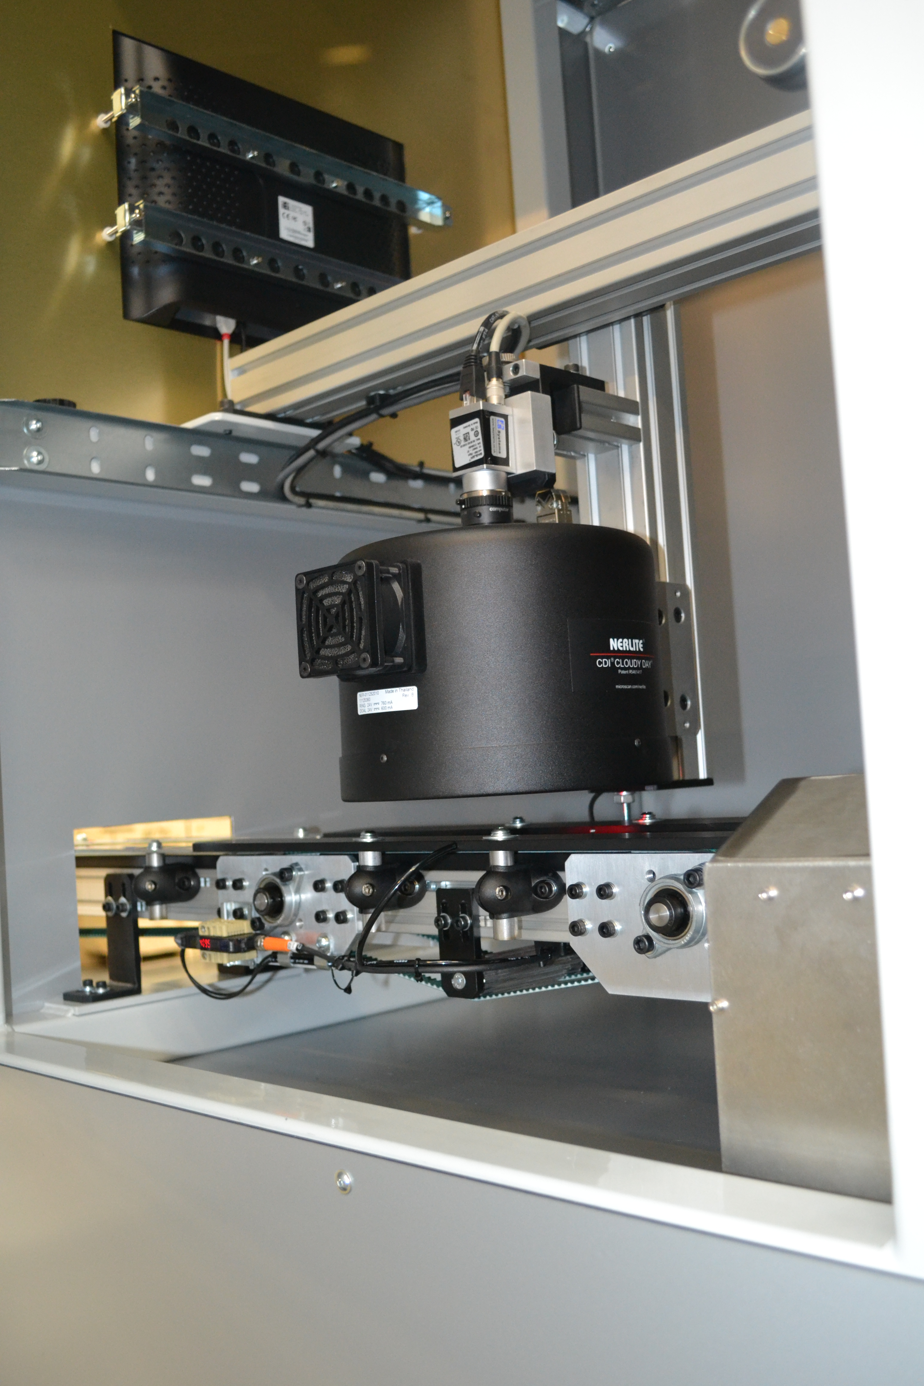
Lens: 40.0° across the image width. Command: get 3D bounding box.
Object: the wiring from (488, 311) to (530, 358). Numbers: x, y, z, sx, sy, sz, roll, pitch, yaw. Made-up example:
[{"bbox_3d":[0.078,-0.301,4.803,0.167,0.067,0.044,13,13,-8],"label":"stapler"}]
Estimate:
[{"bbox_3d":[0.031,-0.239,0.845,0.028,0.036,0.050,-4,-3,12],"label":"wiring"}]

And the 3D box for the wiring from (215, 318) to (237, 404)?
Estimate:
[{"bbox_3d":[-0.230,-0.327,1.240,0.013,0.084,0.019,-6,-4,43],"label":"wiring"}]

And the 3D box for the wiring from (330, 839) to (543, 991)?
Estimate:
[{"bbox_3d":[-0.033,0.126,0.704,0.167,0.090,0.041,-6,-4,43],"label":"wiring"}]

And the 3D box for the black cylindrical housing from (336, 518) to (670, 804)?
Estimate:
[{"bbox_3d":[0.025,-0.014,0.802,0.207,0.152,0.207,-4,-3,0],"label":"black cylindrical housing"}]

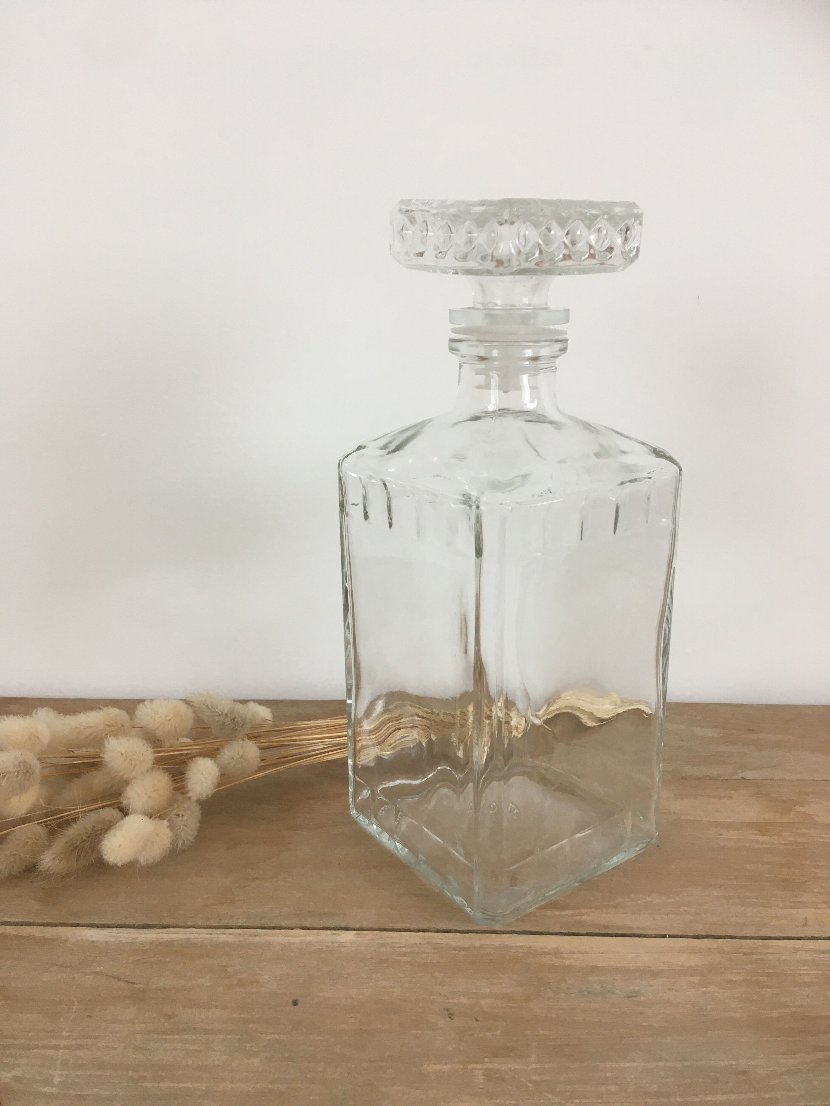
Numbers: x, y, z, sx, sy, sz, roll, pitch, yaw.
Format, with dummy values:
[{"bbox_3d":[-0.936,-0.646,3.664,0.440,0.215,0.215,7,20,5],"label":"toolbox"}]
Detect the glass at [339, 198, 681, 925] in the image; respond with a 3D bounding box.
[{"bbox_3d":[0.033,-0.002,0.336,0.091,0.230,0.091,-13,21,-34],"label":"glass"}]

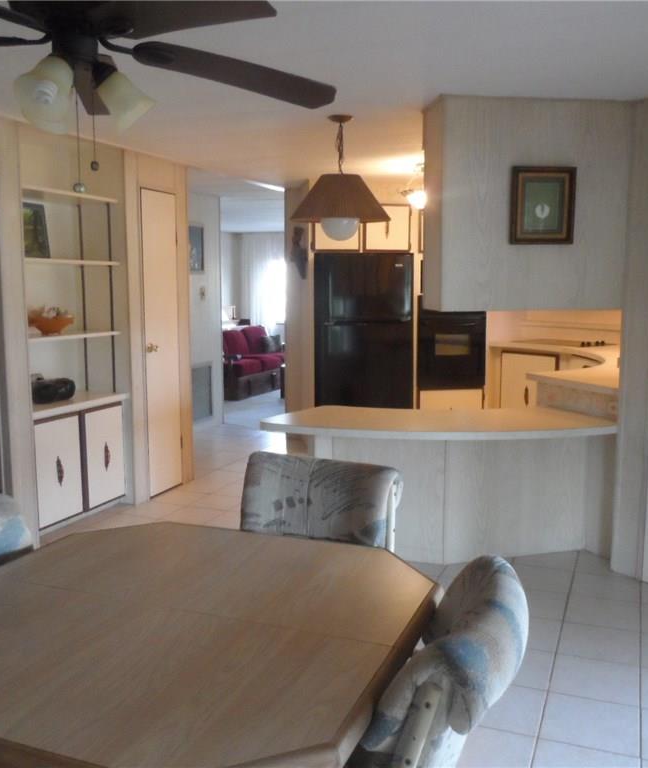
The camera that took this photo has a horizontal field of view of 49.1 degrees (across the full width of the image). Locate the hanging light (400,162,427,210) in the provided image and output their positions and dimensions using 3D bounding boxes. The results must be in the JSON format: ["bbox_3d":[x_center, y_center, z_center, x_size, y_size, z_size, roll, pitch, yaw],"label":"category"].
[{"bbox_3d":[0.670,-1.376,5.000,0.270,0.315,0.270,-1,8,-9],"label":"hanging light"}]

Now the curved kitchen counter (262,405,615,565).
[{"bbox_3d":[0.605,0.551,3.795,1.870,0.755,0.850,0,8,-3],"label":"curved kitchen counter"}]

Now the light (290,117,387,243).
[{"bbox_3d":[0.086,-1.038,3.603,0.503,0.624,0.503,0,8,0],"label":"light"}]

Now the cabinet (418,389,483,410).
[{"bbox_3d":[1.023,0.267,6.104,0.561,0.499,0.420,-1,8,-10],"label":"cabinet"}]

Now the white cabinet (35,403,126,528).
[{"bbox_3d":[-1.648,0.492,4.466,0.360,0.678,0.789,3,8,23],"label":"white cabinet"}]

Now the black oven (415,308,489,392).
[{"bbox_3d":[0.971,-0.362,5.918,0.565,0.740,0.550,-1,8,-10],"label":"black oven"}]

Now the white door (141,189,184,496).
[{"bbox_3d":[-1.128,-0.272,4.903,0.040,2.064,0.383,3,8,23],"label":"white door"}]

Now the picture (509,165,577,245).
[{"bbox_3d":[1.032,-0.834,3.316,0.310,0.356,0.030,-1,8,-7],"label":"picture"}]

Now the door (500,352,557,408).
[{"bbox_3d":[1.725,0.098,5.970,0.489,0.720,0.030,6,10,40],"label":"door"}]

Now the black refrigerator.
[{"bbox_3d":[0.260,-0.215,5.965,0.785,1.707,0.720,-1,8,-8],"label":"black refrigerator"}]

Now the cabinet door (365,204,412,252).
[{"bbox_3d":[0.497,-1.210,5.530,0.370,0.370,0.020,-1,7,-3],"label":"cabinet door"}]

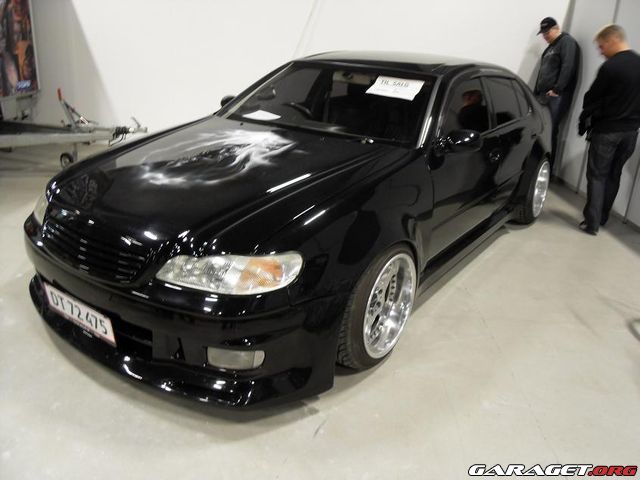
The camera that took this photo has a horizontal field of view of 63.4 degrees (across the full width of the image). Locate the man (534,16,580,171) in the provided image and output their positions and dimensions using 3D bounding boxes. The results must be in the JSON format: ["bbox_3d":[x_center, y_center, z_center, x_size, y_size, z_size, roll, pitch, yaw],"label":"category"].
[{"bbox_3d":[2.614,-1.509,5.793,0.500,1.800,0.520,-4,22,-18],"label":"man"}]

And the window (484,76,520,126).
[{"bbox_3d":[1.289,-0.982,3.635,0.060,0.350,0.640,-14,7,40],"label":"window"}]

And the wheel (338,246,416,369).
[{"bbox_3d":[0.224,0.276,2.400,0.250,0.640,0.640,16,25,33],"label":"wheel"}]

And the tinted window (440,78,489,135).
[{"bbox_3d":[0.824,-0.780,3.042,0.060,0.360,0.840,-14,7,40],"label":"tinted window"}]

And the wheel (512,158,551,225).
[{"bbox_3d":[1.821,-0.461,4.553,0.250,0.640,0.640,16,25,33],"label":"wheel"}]

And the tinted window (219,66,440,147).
[{"bbox_3d":[0.082,-0.881,3.141,1.400,0.130,0.660,16,58,33],"label":"tinted window"}]

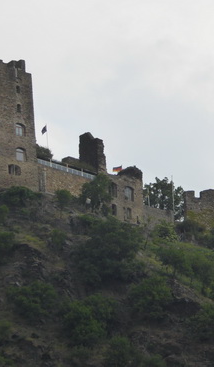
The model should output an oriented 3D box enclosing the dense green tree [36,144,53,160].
[{"bbox_3d":[-8.760,-3.942,487.898,2.539,2.870,2.412,-2,-17,0],"label":"dense green tree"}]

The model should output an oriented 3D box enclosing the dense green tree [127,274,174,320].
[{"bbox_3d":[5.805,15.213,472.000,5.872,6.138,5.578,-2,-17,0],"label":"dense green tree"}]

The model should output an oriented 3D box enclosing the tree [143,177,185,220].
[{"bbox_3d":[8.060,2.376,503.927,5.985,6.771,5.685,-2,-17,0],"label":"tree"}]

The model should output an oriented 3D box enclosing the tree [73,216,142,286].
[{"bbox_3d":[0.068,9.209,479.000,9.479,9.479,9.005,-2,-17,0],"label":"tree"}]

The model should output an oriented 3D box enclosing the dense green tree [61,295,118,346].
[{"bbox_3d":[-2.271,17.778,459.000,7.007,6.748,6.657,-2,-17,0],"label":"dense green tree"}]

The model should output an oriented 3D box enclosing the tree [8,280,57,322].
[{"bbox_3d":[-9.583,15.050,455.000,6.689,5.146,6.355,-2,-17,0],"label":"tree"}]

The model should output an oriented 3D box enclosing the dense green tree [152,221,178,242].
[{"bbox_3d":[8.104,6.649,490.000,3.602,3.048,3.422,-2,-17,0],"label":"dense green tree"}]

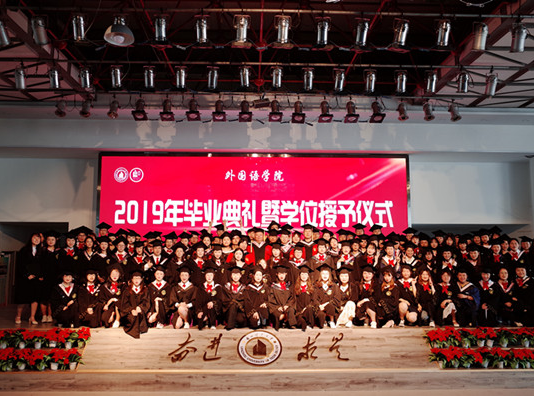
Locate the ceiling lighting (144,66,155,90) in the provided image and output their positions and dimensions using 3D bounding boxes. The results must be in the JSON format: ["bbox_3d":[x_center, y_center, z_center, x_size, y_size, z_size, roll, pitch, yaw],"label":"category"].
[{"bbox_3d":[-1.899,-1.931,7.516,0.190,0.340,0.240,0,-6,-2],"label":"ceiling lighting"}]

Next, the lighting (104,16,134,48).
[{"bbox_3d":[-2.554,-2.939,8.097,0.530,0.450,0.530,0,-6,-2],"label":"lighting"}]

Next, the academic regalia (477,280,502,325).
[{"bbox_3d":[4.195,1.978,8.797,0.460,0.806,0.500,-2,-6,16],"label":"academic regalia"}]

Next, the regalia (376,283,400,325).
[{"bbox_3d":[2.100,1.832,8.150,0.450,0.740,0.520,-1,-6,9],"label":"regalia"}]

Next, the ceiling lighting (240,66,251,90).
[{"bbox_3d":[-0.423,-2.360,9.200,0.230,0.430,0.250,0,-6,0],"label":"ceiling lighting"}]

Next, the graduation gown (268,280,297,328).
[{"bbox_3d":[0.258,1.824,8.050,0.540,0.820,0.580,0,-6,-1],"label":"graduation gown"}]

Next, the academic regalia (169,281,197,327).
[{"bbox_3d":[-1.540,1.943,8.637,0.510,0.799,0.500,1,-6,-8],"label":"academic regalia"}]

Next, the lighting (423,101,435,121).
[{"bbox_3d":[3.343,-1.798,9.573,0.210,0.330,0.250,0,-6,0],"label":"lighting"}]

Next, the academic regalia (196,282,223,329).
[{"bbox_3d":[-1.000,1.872,8.174,0.470,0.760,0.550,0,-6,-4],"label":"academic regalia"}]

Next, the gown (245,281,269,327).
[{"bbox_3d":[-0.193,1.943,8.563,0.460,0.776,0.600,0,-6,-3],"label":"gown"}]

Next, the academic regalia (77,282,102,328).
[{"bbox_3d":[-3.080,1.857,8.102,0.420,0.760,0.520,1,-6,-9],"label":"academic regalia"}]

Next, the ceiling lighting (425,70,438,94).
[{"bbox_3d":[2.836,-1.989,8.022,0.190,0.320,0.230,0,-6,0],"label":"ceiling lighting"}]

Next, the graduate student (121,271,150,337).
[{"bbox_3d":[-2.342,1.866,8.288,0.480,1.136,0.600,0,-6,-2],"label":"graduate student"}]

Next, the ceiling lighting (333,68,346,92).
[{"bbox_3d":[1.432,-2.321,9.200,0.230,0.430,0.250,0,-6,0],"label":"ceiling lighting"}]

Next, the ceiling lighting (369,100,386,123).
[{"bbox_3d":[3.002,-2.349,12.659,0.400,0.500,0.420,0,-6,-2],"label":"ceiling lighting"}]

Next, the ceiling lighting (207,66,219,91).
[{"bbox_3d":[-0.902,-2.016,7.858,0.200,0.380,0.240,0,-6,-1],"label":"ceiling lighting"}]

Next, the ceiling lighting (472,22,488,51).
[{"bbox_3d":[3.901,-2.964,8.548,0.260,0.430,0.270,0,-6,-2],"label":"ceiling lighting"}]

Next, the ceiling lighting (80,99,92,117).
[{"bbox_3d":[-3.519,-1.735,9.019,0.200,0.340,0.260,0,-6,-2],"label":"ceiling lighting"}]

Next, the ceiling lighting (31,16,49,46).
[{"bbox_3d":[-3.501,-2.573,7.200,0.270,0.420,0.250,0,-6,0],"label":"ceiling lighting"}]

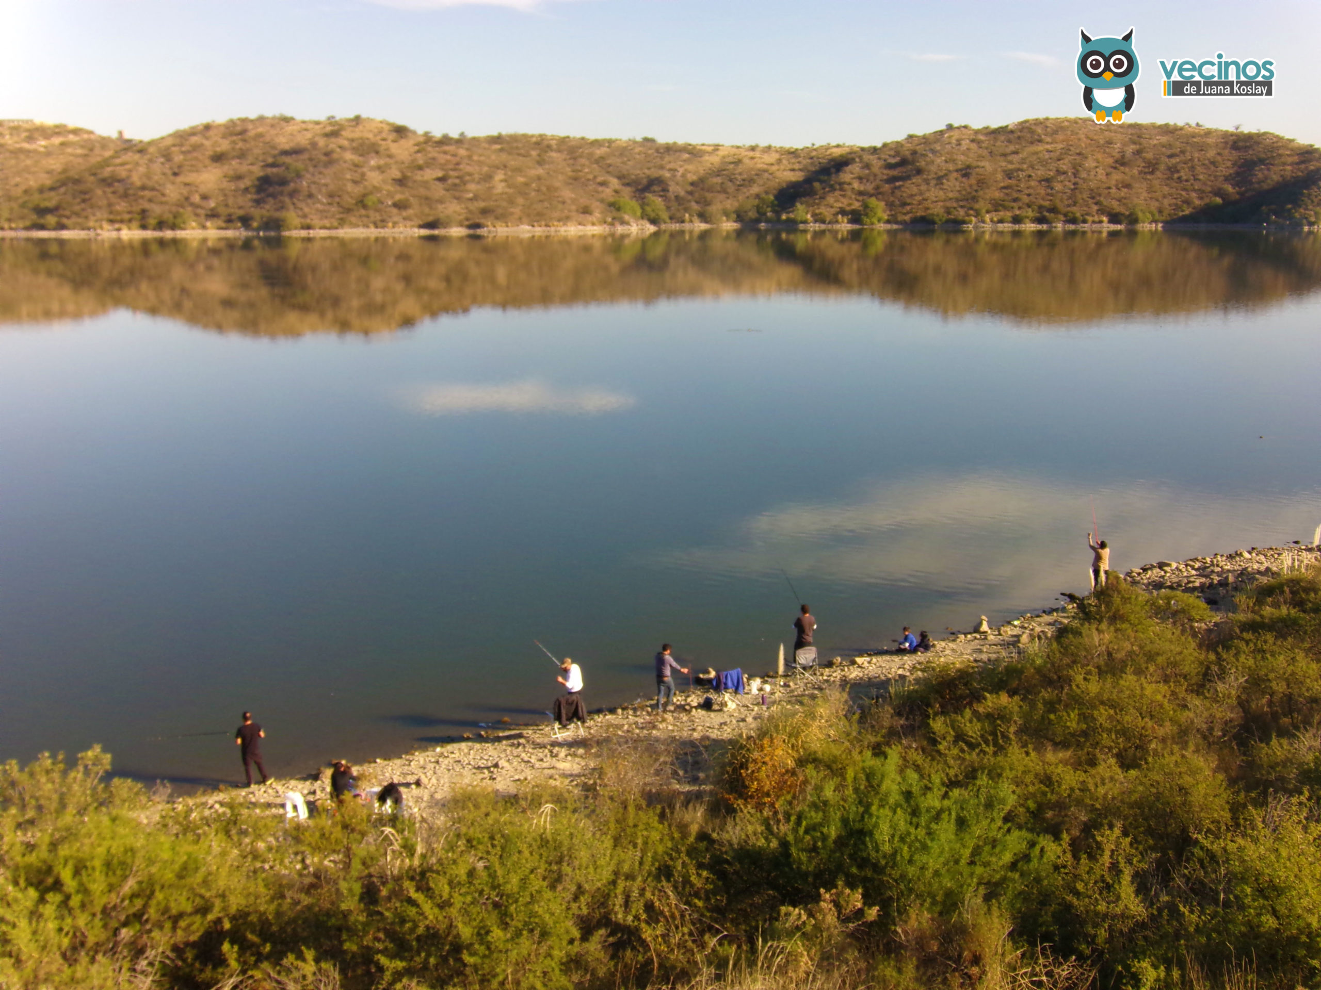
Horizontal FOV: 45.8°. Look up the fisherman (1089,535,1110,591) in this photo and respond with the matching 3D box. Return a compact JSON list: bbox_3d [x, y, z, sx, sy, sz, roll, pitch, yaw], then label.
[{"bbox_3d":[13.680,2.140,48.800,0.620,1.920,0.550,-6,13,-27],"label":"fisherman"}]

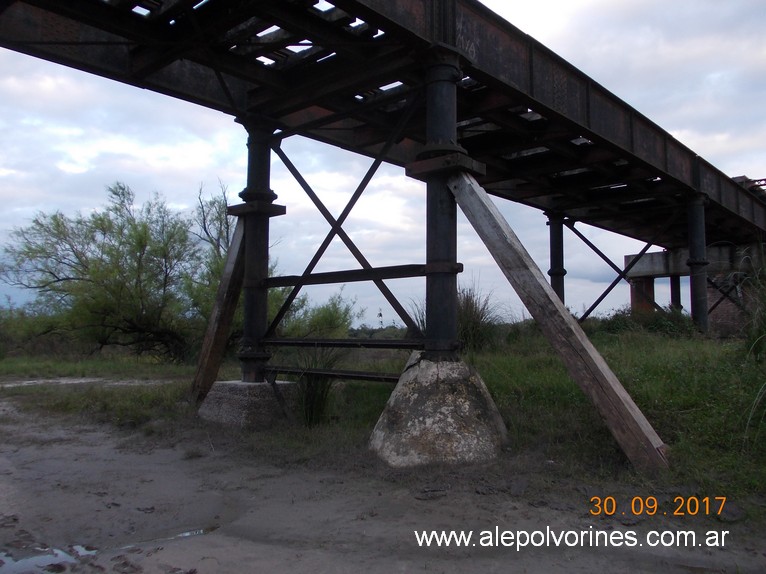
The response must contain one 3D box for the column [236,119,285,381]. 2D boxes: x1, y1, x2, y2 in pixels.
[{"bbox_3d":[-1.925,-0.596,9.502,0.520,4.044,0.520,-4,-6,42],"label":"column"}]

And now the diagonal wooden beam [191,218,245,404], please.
[{"bbox_3d":[-2.546,0.400,9.951,0.239,3.168,0.259,8,14,-43],"label":"diagonal wooden beam"}]

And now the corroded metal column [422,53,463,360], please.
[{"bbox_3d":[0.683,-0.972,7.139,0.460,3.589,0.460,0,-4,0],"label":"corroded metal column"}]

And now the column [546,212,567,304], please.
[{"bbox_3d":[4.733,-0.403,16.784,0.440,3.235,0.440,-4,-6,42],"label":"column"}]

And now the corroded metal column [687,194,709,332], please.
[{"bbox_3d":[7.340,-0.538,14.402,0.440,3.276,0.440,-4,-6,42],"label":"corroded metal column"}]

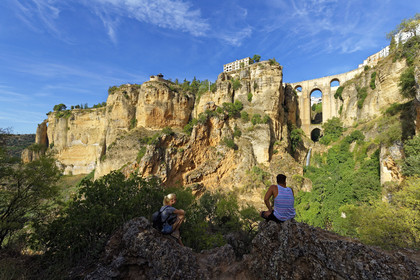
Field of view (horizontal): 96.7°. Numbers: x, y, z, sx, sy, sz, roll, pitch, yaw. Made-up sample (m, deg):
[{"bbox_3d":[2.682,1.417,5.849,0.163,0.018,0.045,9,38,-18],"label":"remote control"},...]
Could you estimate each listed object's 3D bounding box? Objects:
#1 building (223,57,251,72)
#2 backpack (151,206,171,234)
[{"bbox_3d":[35.200,-87.200,224.500,34.500,9.500,14.000,0,0,39],"label":"building"},{"bbox_3d":[-0.974,1.566,3.600,0.220,0.430,0.290,11,-4,-23],"label":"backpack"}]

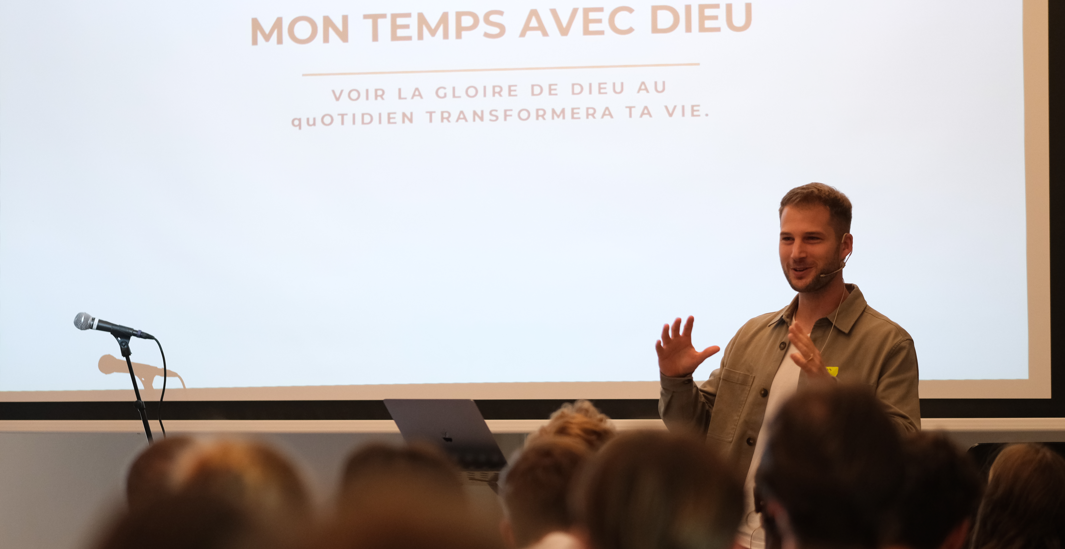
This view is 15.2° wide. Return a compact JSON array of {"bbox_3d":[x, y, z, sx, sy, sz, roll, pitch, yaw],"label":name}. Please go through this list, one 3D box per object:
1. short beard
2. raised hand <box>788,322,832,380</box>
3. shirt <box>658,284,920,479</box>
[{"bbox_3d":[0.616,0.005,8.840,0.130,0.080,0.090,-1,-3,28],"label":"short beard"},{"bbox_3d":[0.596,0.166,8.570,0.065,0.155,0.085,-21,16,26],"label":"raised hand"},{"bbox_3d":[0.578,0.324,8.820,0.550,0.620,0.430,-1,-3,30],"label":"shirt"}]

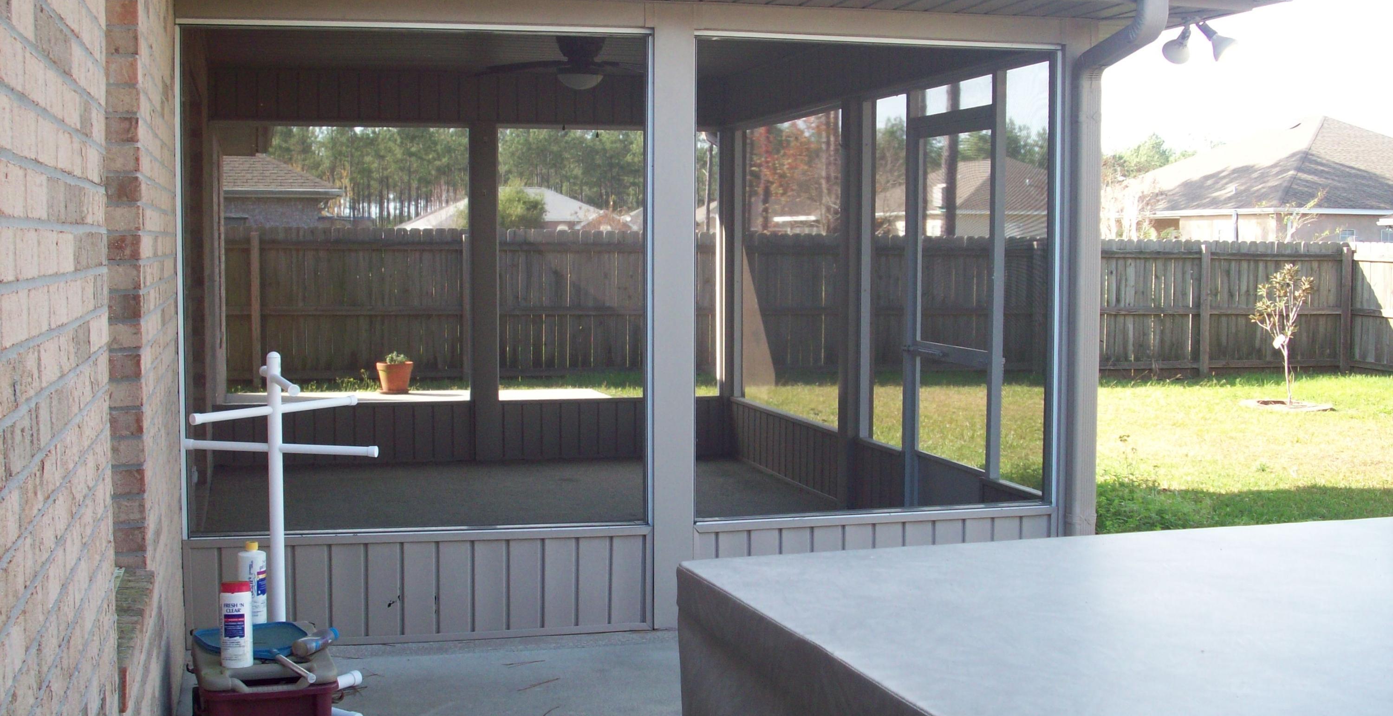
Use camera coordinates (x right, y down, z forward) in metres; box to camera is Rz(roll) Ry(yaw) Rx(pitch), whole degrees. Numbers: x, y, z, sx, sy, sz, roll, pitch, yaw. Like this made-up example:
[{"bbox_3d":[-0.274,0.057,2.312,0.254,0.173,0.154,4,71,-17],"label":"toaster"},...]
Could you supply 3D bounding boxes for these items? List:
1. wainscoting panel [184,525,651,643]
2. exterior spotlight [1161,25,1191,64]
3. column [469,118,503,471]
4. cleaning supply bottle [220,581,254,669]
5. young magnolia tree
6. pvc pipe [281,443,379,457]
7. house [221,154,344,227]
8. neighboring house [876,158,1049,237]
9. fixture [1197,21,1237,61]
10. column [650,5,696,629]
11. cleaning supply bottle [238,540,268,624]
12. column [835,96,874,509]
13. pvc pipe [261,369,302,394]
[{"bbox_3d":[-0.996,0.834,5.455,1.680,0.390,0.070,-1,5,-12],"label":"wainscoting panel"},{"bbox_3d":[1.974,-1.290,6.117,0.115,0.165,0.130,-1,4,-10],"label":"exterior spotlight"},{"bbox_3d":[-1.480,-0.459,10.464,0.180,2.360,0.170,-1,5,-14],"label":"column"},{"bbox_3d":[-1.281,0.745,4.150,0.089,0.237,0.087,-1,4,-9],"label":"cleaning supply bottle"},{"bbox_3d":[6.163,-0.257,15.600,0.660,1.470,0.640,2,5,22],"label":"young magnolia tree"},{"bbox_3d":[-1.189,0.298,4.783,0.345,0.032,0.032,1,5,17],"label":"pvc pipe"},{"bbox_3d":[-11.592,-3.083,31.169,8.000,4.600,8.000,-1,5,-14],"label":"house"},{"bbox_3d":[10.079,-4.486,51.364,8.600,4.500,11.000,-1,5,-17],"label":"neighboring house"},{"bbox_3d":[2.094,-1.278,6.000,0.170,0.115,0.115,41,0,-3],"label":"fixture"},{"bbox_3d":[-0.095,-0.145,5.881,0.165,2.440,0.160,-1,5,-14],"label":"column"},{"bbox_3d":[-1.286,0.658,4.317,0.082,0.250,0.082,2,5,18],"label":"cleaning supply bottle"},{"bbox_3d":[0.859,-0.288,7.938,0.150,2.200,0.150,-1,5,-17],"label":"column"},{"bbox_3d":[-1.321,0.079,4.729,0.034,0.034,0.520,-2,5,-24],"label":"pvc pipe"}]

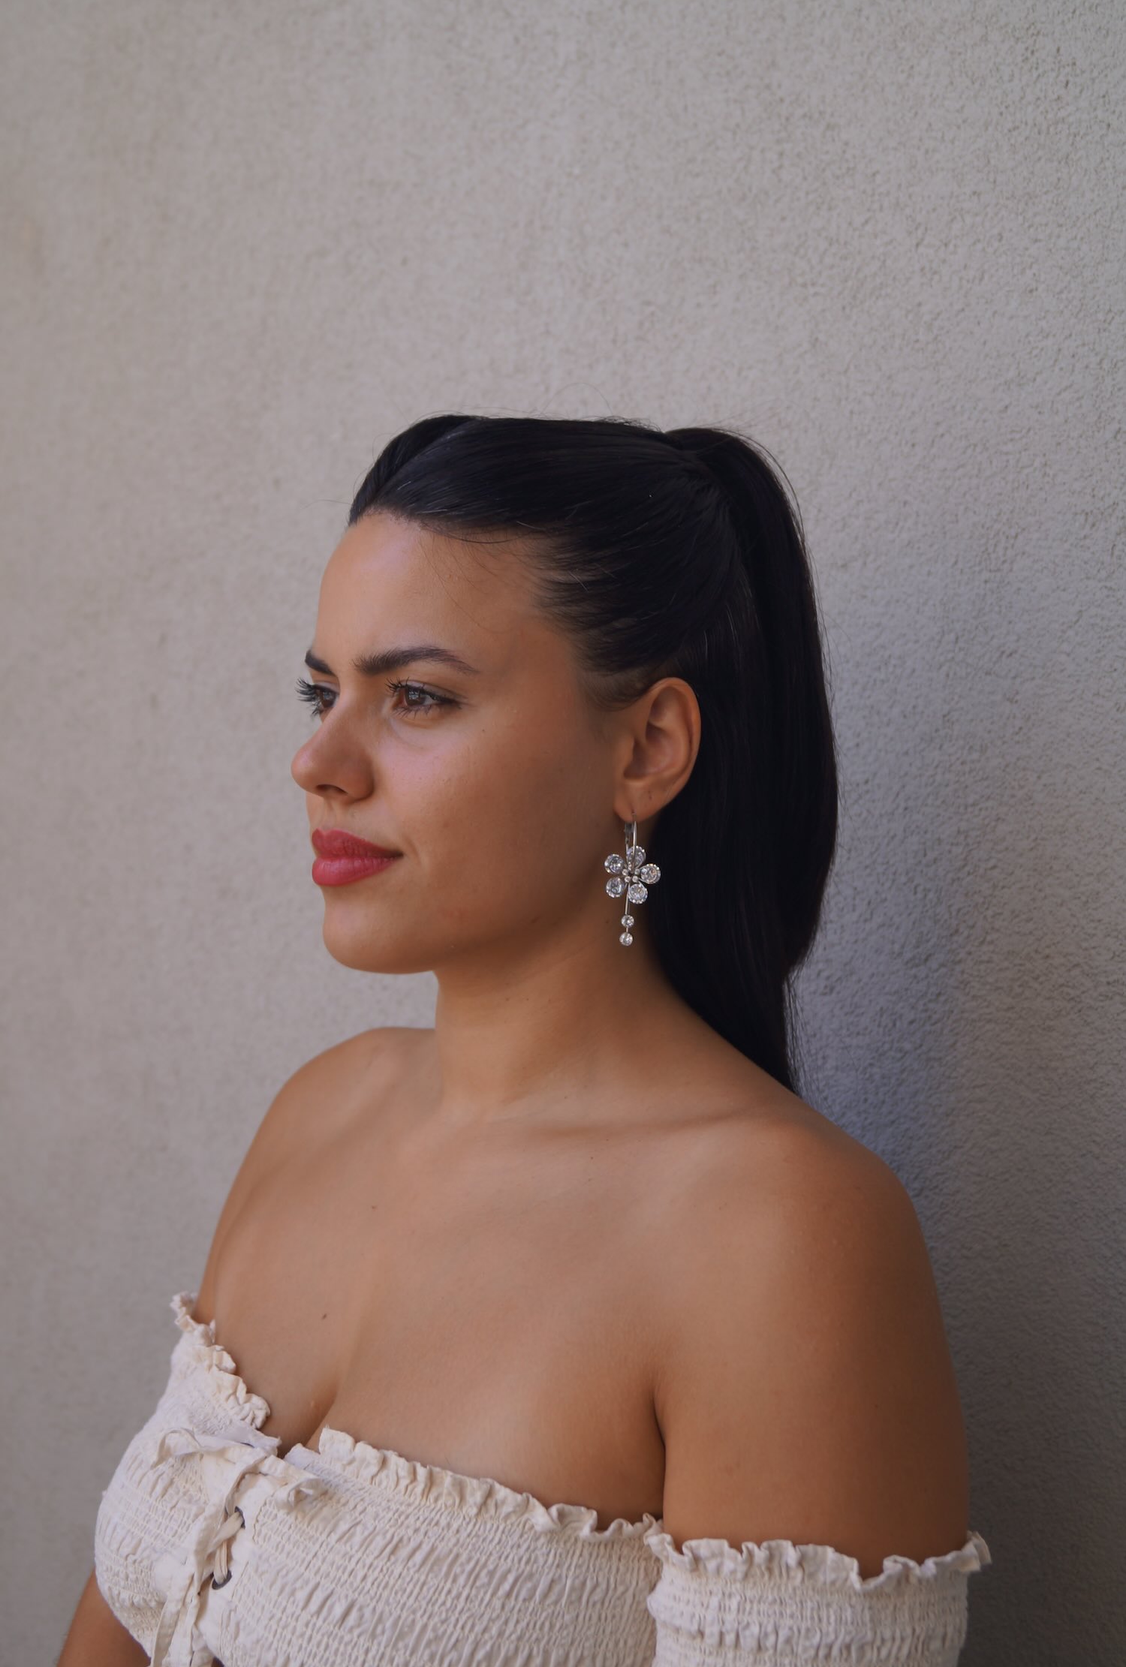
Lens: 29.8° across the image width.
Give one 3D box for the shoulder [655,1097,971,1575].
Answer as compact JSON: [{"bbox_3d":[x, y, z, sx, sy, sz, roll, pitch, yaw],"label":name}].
[{"bbox_3d":[0.098,0.196,0.845,0.125,0.185,0.130,0,0,-40],"label":"shoulder"}]

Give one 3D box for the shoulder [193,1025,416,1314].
[{"bbox_3d":[-0.130,0.170,1.080,0.125,0.150,0.130,0,0,-40],"label":"shoulder"}]

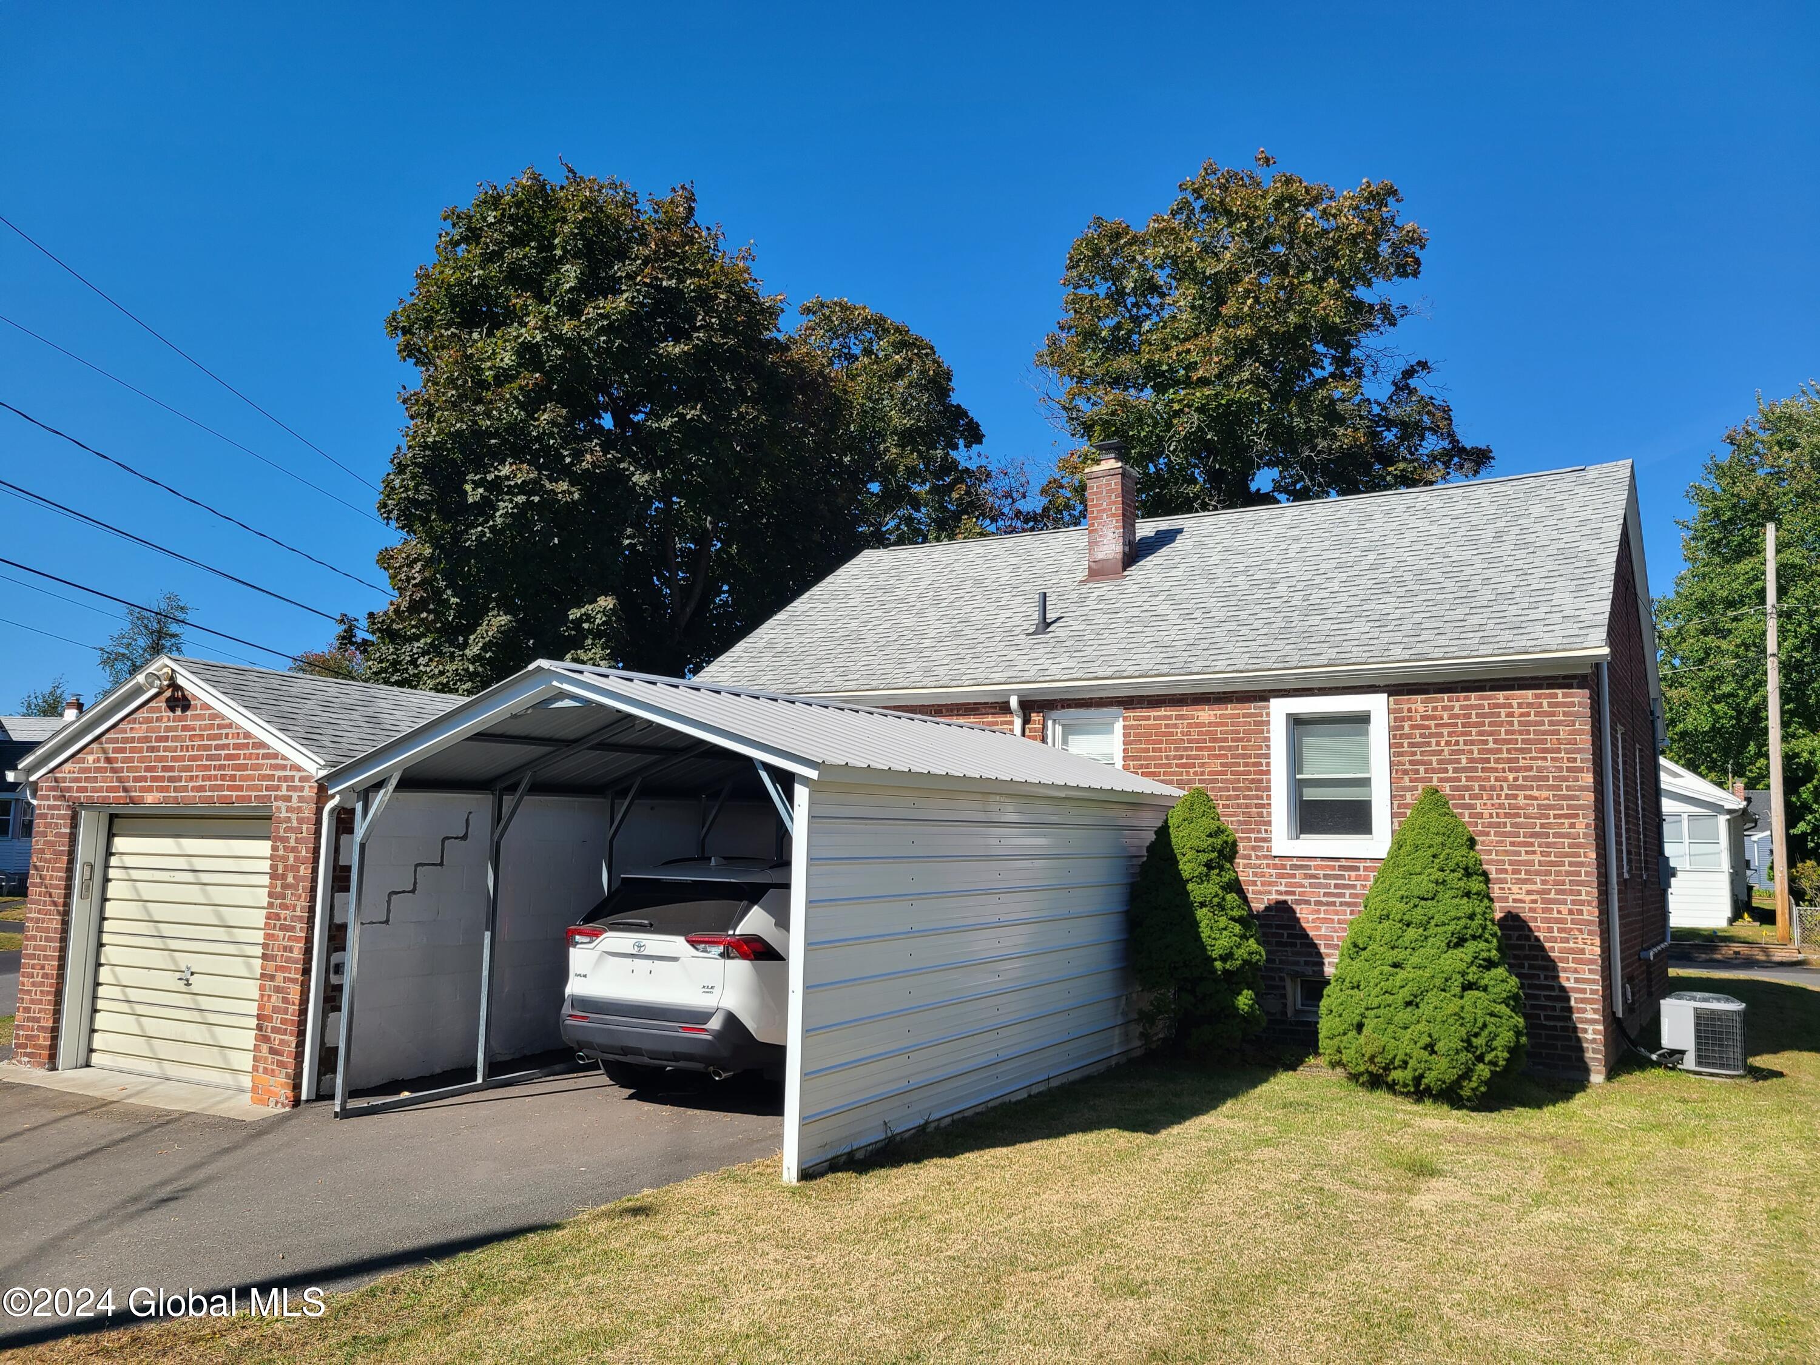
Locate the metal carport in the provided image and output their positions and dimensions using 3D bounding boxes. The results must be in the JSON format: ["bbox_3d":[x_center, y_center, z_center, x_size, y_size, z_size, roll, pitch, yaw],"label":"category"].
[{"bbox_3d":[-0.634,1.644,10.798,4.000,2.904,6.411,-3,-7,29],"label":"metal carport"}]

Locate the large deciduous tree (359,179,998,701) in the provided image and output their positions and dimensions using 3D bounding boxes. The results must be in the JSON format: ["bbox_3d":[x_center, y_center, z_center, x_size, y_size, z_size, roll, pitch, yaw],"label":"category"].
[{"bbox_3d":[-3.960,-2.906,27.359,12.806,15.447,10.500,1,-6,0],"label":"large deciduous tree"}]

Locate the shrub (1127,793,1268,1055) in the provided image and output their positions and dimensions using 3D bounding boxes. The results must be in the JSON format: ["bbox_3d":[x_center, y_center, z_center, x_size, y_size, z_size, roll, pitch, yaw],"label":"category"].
[{"bbox_3d":[2.410,2.011,11.443,1.190,2.267,1.190,-3,-7,32],"label":"shrub"}]

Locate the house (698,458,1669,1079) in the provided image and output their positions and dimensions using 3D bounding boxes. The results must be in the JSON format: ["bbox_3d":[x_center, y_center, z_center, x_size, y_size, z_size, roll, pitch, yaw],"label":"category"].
[{"bbox_3d":[3.551,0.803,17.069,9.966,6.015,8.374,-3,-7,32],"label":"house"}]

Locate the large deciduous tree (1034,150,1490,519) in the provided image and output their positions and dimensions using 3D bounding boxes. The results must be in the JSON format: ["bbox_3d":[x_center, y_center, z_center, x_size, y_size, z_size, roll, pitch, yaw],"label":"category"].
[{"bbox_3d":[7.839,-3.294,29.446,9.740,17.007,9.740,1,-6,0],"label":"large deciduous tree"}]

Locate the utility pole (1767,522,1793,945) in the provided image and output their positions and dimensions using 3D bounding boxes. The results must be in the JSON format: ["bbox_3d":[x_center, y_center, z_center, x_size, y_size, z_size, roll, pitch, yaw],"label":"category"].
[{"bbox_3d":[17.047,0.900,26.960,0.280,8.269,0.280,1,-6,0],"label":"utility pole"}]

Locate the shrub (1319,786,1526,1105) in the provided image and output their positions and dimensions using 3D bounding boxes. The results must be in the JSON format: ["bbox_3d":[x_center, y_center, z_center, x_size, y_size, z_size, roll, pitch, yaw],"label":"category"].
[{"bbox_3d":[3.921,1.940,10.457,1.588,2.277,1.588,-3,-7,32],"label":"shrub"}]

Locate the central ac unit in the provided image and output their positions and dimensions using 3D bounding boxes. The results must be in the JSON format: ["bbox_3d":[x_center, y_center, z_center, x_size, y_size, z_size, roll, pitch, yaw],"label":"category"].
[{"bbox_3d":[6.536,2.847,11.303,0.610,0.630,0.610,-3,-7,32],"label":"central ac unit"}]

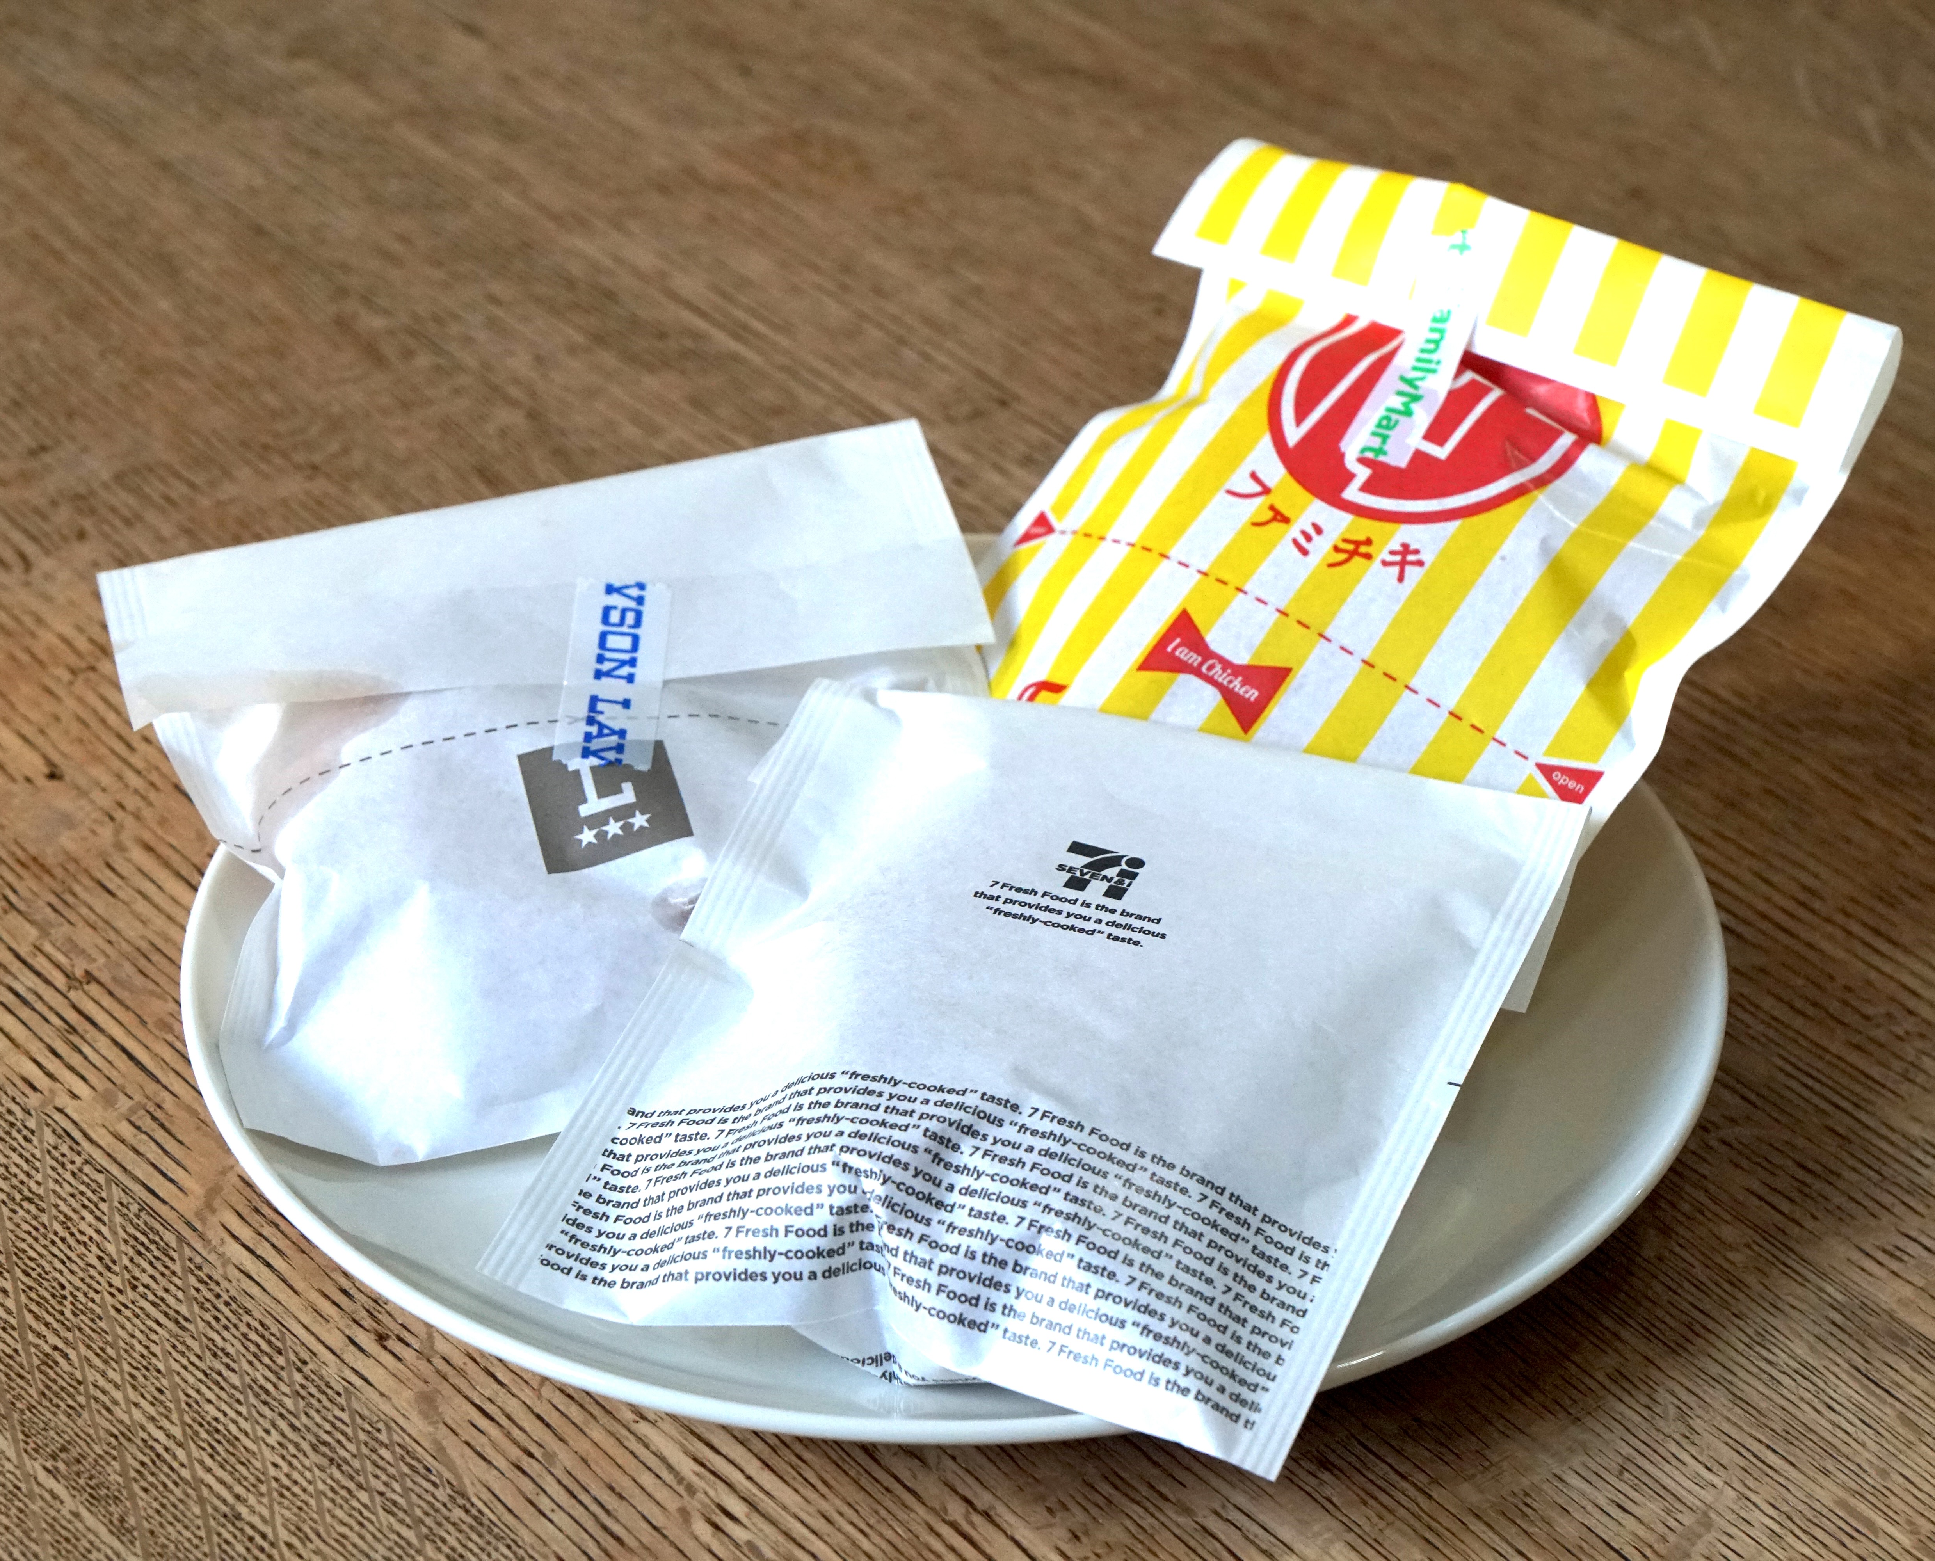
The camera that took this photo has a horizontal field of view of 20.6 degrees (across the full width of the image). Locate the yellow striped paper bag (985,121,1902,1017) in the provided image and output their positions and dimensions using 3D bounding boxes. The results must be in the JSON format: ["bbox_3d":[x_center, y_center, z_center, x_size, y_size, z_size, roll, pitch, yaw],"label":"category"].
[{"bbox_3d":[0.068,-0.042,0.932,0.136,0.045,0.148,19,63,26],"label":"yellow striped paper bag"}]

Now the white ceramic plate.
[{"bbox_3d":[-0.002,0.036,0.880,0.252,0.027,0.252,0,34,0],"label":"white ceramic plate"}]

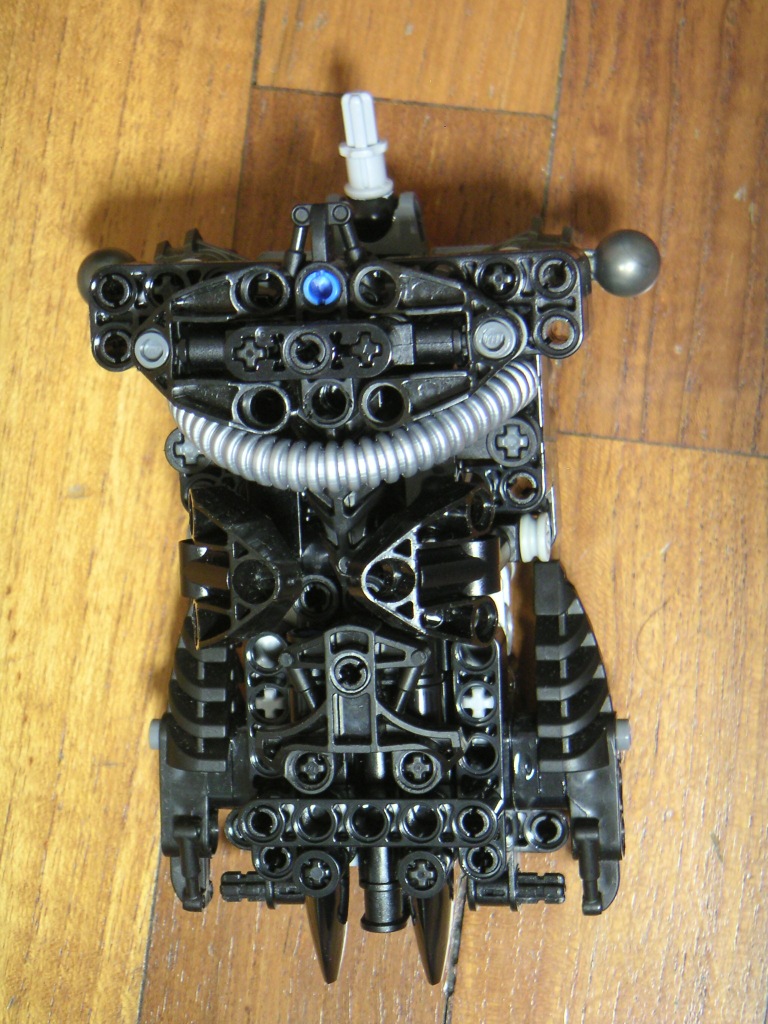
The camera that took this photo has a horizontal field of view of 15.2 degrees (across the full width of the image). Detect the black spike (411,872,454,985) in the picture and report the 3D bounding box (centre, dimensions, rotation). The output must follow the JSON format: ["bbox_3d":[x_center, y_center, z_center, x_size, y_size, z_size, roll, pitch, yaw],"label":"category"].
[{"bbox_3d":[0.007,0.062,0.446,0.007,0.007,0.023,-2,93,8],"label":"black spike"}]

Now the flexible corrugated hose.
[{"bbox_3d":[-0.004,-0.012,0.409,0.053,0.017,0.020,-2,93,8],"label":"flexible corrugated hose"}]

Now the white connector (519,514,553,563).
[{"bbox_3d":[0.023,0.004,0.430,0.004,0.007,0.007,-2,93,10],"label":"white connector"}]

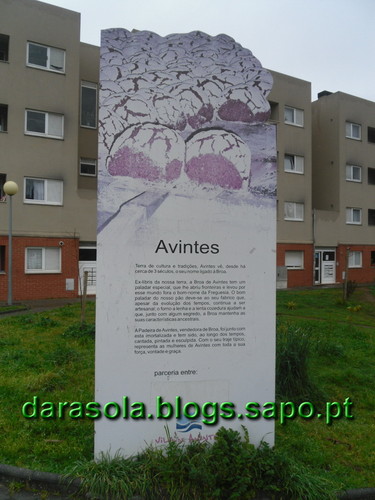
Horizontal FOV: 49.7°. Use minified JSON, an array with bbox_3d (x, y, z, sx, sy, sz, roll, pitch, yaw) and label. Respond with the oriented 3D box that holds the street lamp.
[{"bbox_3d":[-6.010,-0.245,13.760,0.475,4.200,0.475,0,-2,0],"label":"street lamp"}]

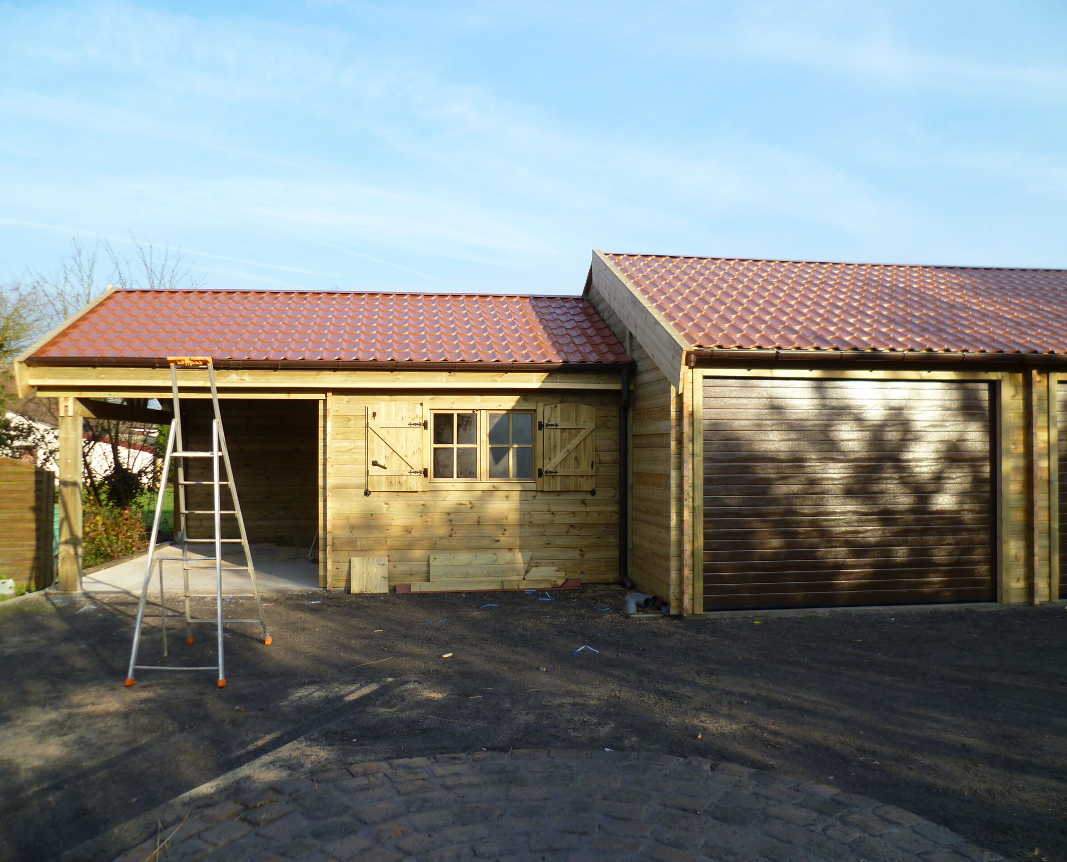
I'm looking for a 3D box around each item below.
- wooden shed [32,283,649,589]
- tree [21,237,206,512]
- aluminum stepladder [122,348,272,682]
[{"bbox_3d":[-2.427,-0.083,12.526,6.250,3.670,6.100,0,-1,-7],"label":"wooden shed"},{"bbox_3d":[-8.733,-1.090,19.300,3.900,5.900,3.800,0,-1,-7],"label":"tree"},{"bbox_3d":[-2.274,0.570,6.518,0.630,2.130,1.400,0,-1,-4],"label":"aluminum stepladder"}]

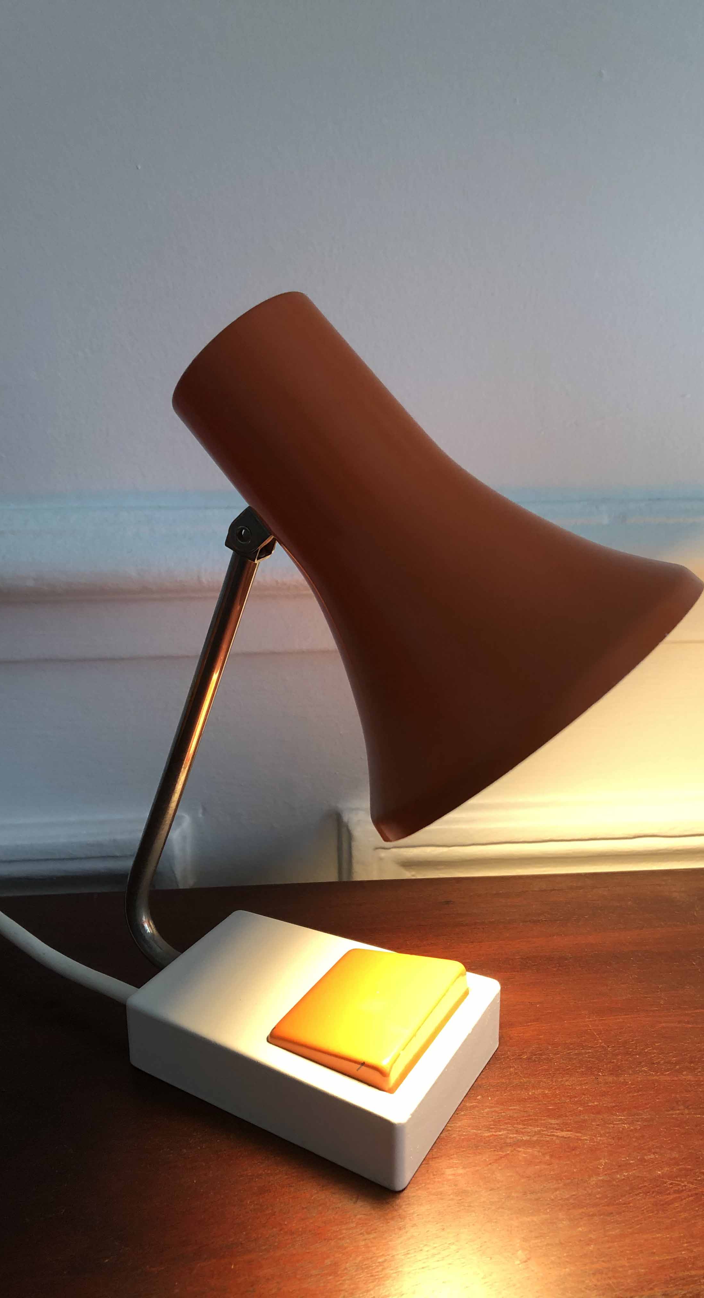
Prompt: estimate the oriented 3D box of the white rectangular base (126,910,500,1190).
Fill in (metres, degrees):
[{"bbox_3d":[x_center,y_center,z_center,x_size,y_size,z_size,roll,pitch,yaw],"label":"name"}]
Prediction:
[{"bbox_3d":[-0.015,0.144,0.400,0.119,0.030,0.084,10,20,27],"label":"white rectangular base"}]

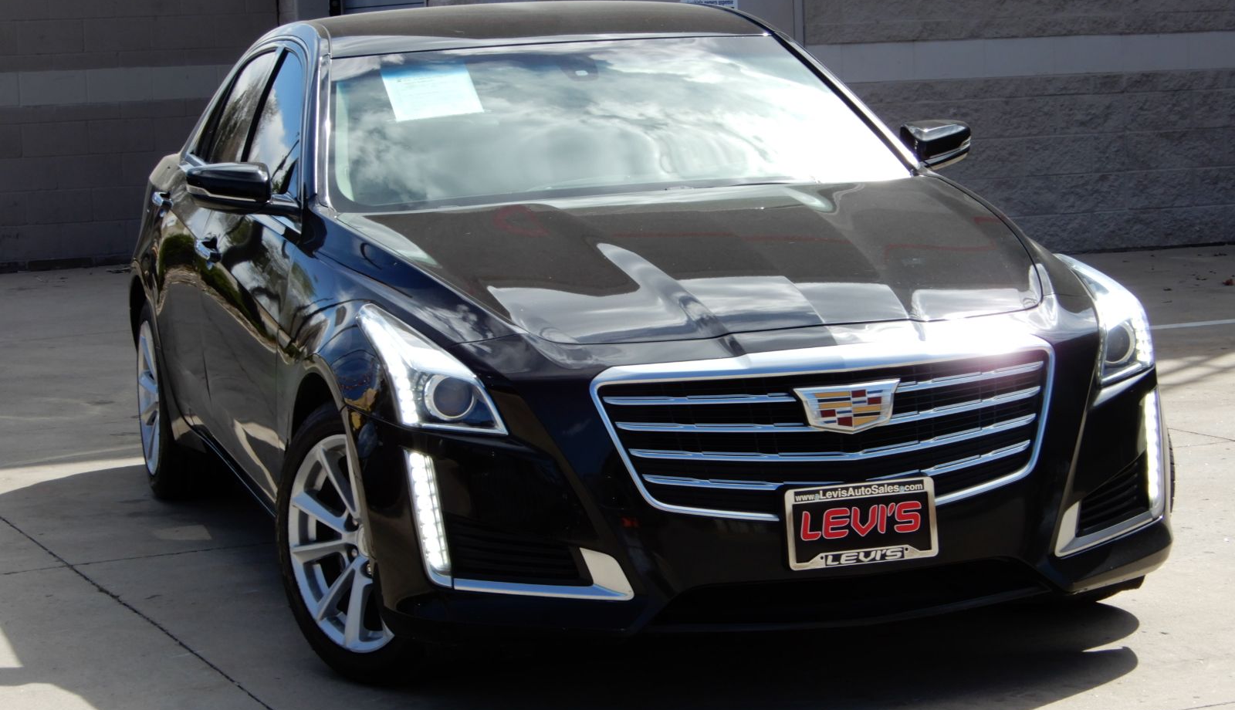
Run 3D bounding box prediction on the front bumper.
[{"bbox_3d":[0.401,0.248,6.224,1.800,0.600,0.560,-4,7,-16],"label":"front bumper"}]

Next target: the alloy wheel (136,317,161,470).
[{"bbox_3d":[-1.355,0.120,9.356,0.200,0.485,0.485,-4,7,-16],"label":"alloy wheel"}]

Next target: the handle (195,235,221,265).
[{"bbox_3d":[-1.063,-0.276,7.860,0.065,0.055,0.220,-4,7,-16],"label":"handle"}]

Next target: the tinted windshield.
[{"bbox_3d":[-0.028,-0.577,7.472,1.430,0.150,0.880,-4,34,-16],"label":"tinted windshield"}]

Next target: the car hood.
[{"bbox_3d":[0.231,-0.231,6.679,1.480,0.220,1.300,-4,15,-16],"label":"car hood"}]

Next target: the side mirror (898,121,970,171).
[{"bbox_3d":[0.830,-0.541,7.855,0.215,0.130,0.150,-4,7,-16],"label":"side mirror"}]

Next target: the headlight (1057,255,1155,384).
[{"bbox_3d":[1.027,-0.081,6.640,0.200,0.250,0.550,-4,7,-16],"label":"headlight"}]

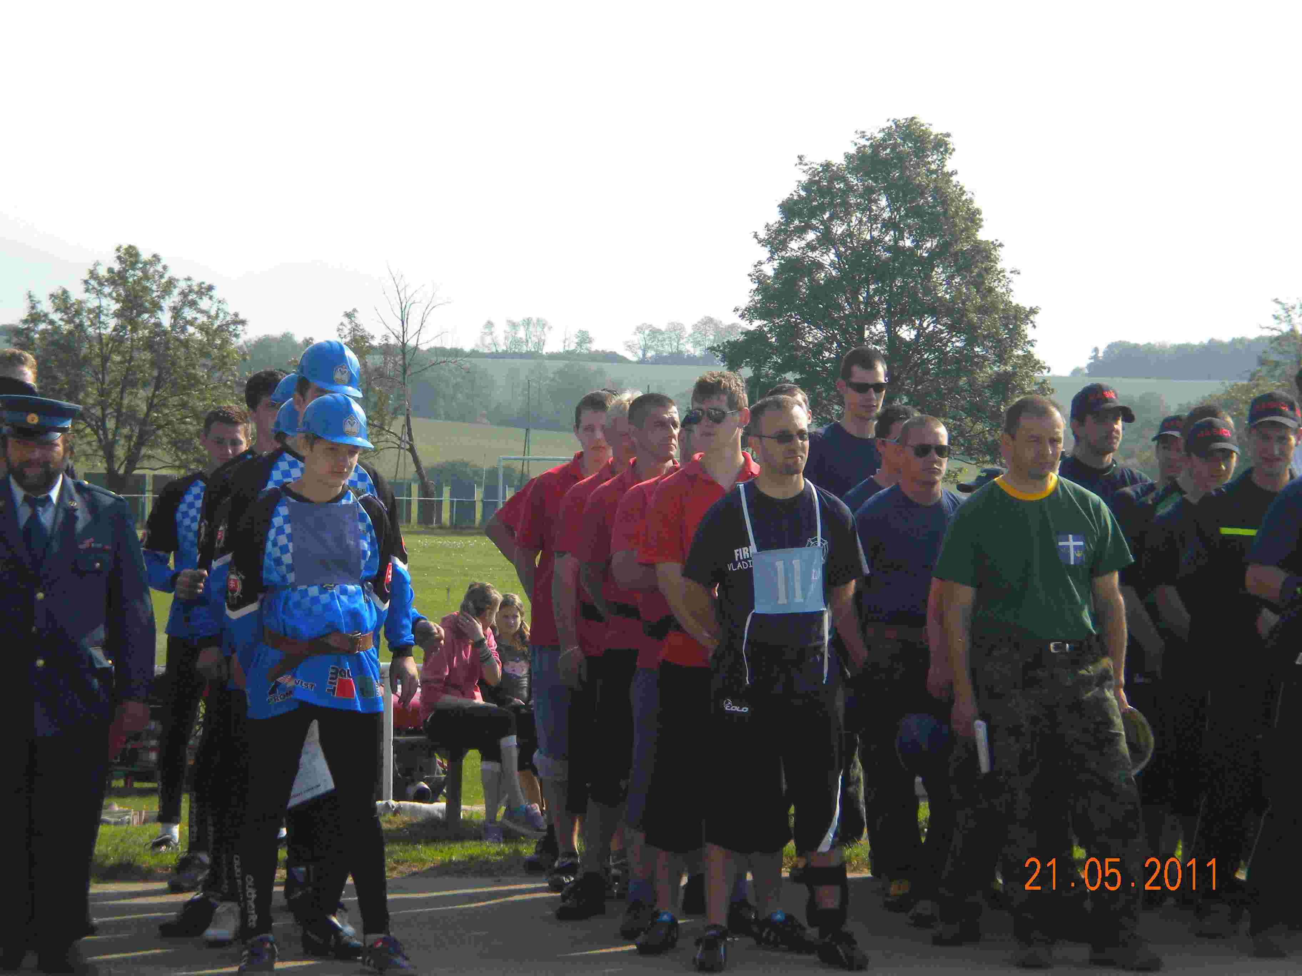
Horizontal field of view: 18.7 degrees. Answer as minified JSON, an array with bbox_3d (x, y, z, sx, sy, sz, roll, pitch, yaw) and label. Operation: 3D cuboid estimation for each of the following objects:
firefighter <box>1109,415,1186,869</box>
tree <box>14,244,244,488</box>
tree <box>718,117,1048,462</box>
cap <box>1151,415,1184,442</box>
[{"bbox_3d":[2.011,0.595,15.150,0.520,1.770,0.340,0,0,-3],"label":"firefighter"},{"bbox_3d":[-16.896,-3.313,128.000,7.400,9.200,7.000,0,0,0],"label":"tree"},{"bbox_3d":[7.500,-5.390,128.000,10.700,13.300,10.200,0,0,0],"label":"tree"},{"bbox_3d":[1.998,-0.229,15.050,0.180,0.130,0.260,0,0,23],"label":"cap"}]

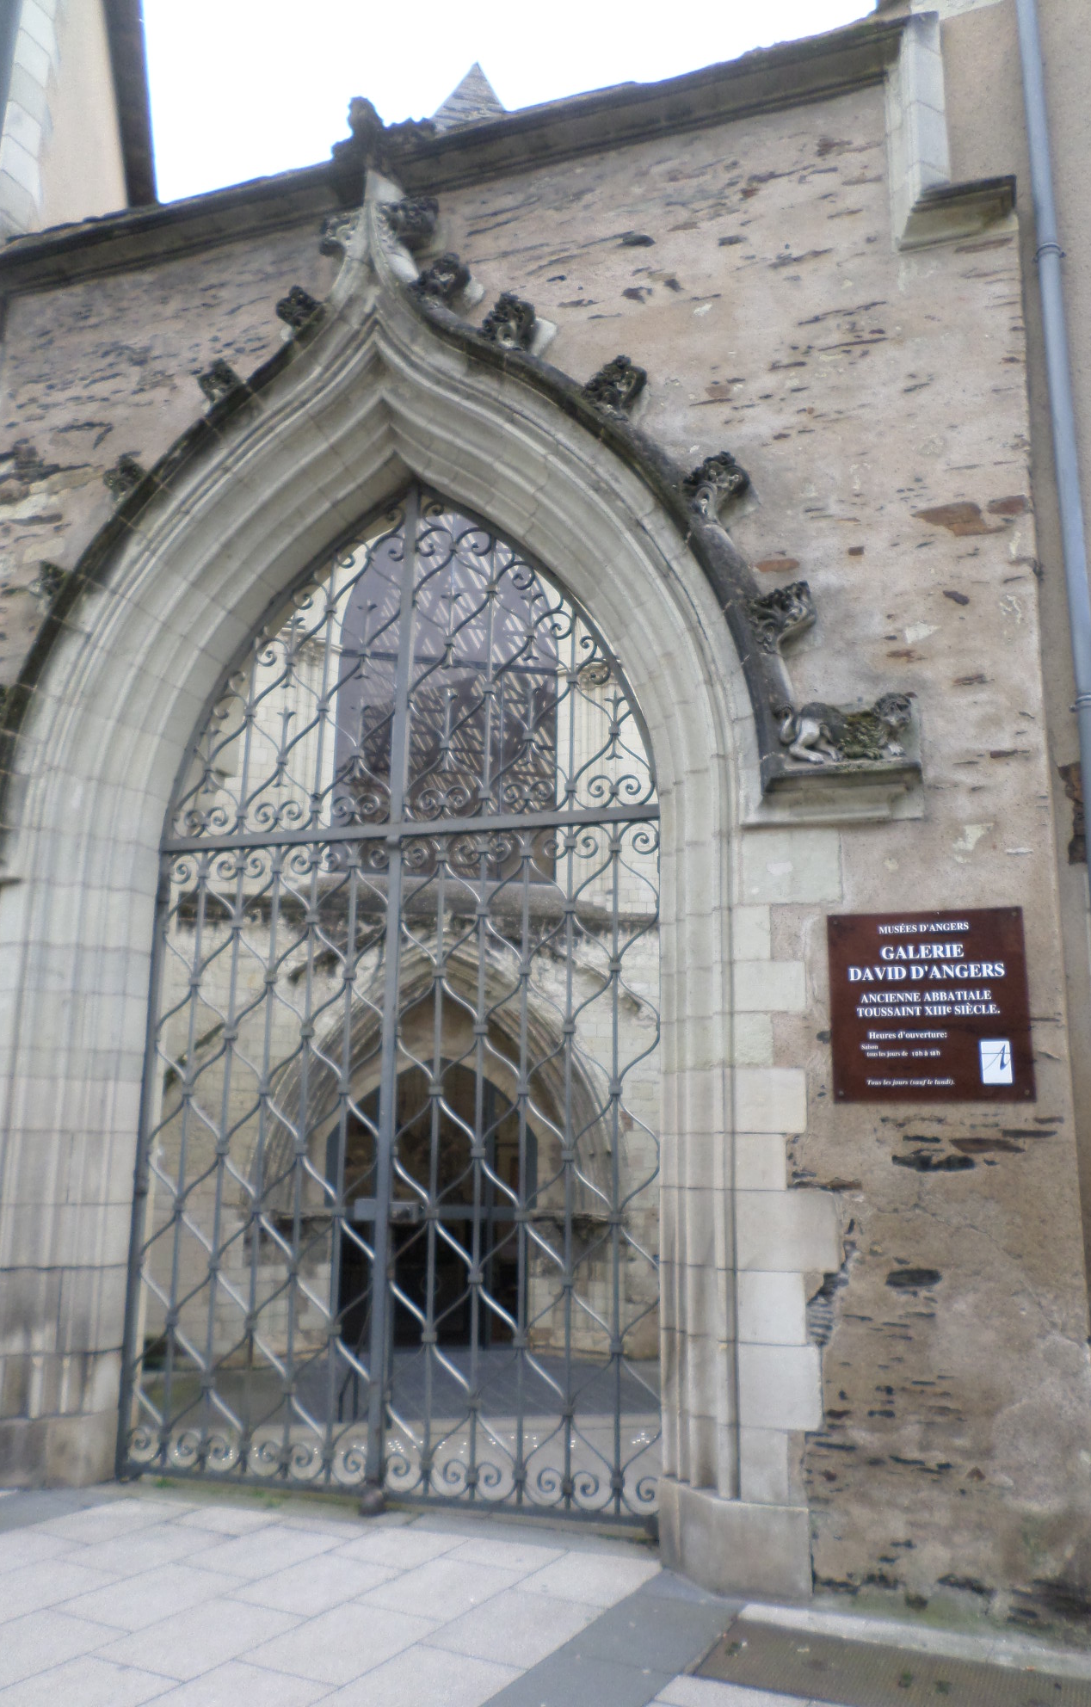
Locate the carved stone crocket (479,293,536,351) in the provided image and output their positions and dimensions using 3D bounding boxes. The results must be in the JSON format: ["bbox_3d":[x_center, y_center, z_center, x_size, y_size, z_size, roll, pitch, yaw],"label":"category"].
[{"bbox_3d":[-0.172,-2.427,5.636,0.230,0.200,0.180,-4,-13,18],"label":"carved stone crocket"}]

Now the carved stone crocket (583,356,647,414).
[{"bbox_3d":[0.292,-1.977,5.201,0.244,0.207,0.179,-3,-12,18],"label":"carved stone crocket"}]

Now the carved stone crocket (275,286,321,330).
[{"bbox_3d":[-1.169,-2.577,5.826,0.197,0.188,0.169,-3,-12,18],"label":"carved stone crocket"}]

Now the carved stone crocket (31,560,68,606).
[{"bbox_3d":[-2.393,-1.314,5.978,0.169,0.197,0.160,-3,-12,18],"label":"carved stone crocket"}]

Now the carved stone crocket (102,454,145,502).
[{"bbox_3d":[-2.025,-1.821,5.962,0.197,0.197,0.169,-3,-12,18],"label":"carved stone crocket"}]

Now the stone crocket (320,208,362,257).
[{"bbox_3d":[-0.959,-2.901,5.763,0.200,0.190,0.180,-3,-12,16],"label":"stone crocket"}]

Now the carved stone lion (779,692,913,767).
[{"bbox_3d":[1.129,-0.462,4.624,0.485,0.230,0.200,-3,-12,16],"label":"carved stone lion"}]

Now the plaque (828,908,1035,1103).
[{"bbox_3d":[1.374,0.549,4.430,0.675,0.680,0.025,-3,-12,18],"label":"plaque"}]

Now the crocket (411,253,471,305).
[{"bbox_3d":[-0.469,-2.576,5.534,0.232,0.190,0.200,-3,-12,16],"label":"crocket"}]

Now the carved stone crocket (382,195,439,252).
[{"bbox_3d":[-0.624,-2.912,5.704,0.244,0.216,0.188,-3,-12,18],"label":"carved stone crocket"}]

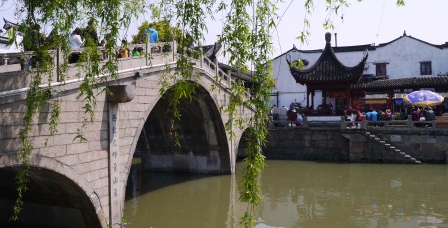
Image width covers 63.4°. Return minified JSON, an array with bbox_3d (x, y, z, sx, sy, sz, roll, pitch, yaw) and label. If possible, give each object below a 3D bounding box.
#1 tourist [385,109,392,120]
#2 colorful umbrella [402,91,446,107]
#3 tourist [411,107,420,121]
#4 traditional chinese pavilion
[{"bbox_3d":[9.900,0.250,21.900,0.460,1.050,0.600,0,1,12],"label":"tourist"},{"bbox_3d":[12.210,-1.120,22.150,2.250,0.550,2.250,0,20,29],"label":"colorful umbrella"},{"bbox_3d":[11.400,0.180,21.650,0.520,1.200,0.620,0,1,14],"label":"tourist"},{"bbox_3d":[6.960,-2.350,24.200,4.750,6.000,4.700,0,1,15],"label":"traditional chinese pavilion"}]

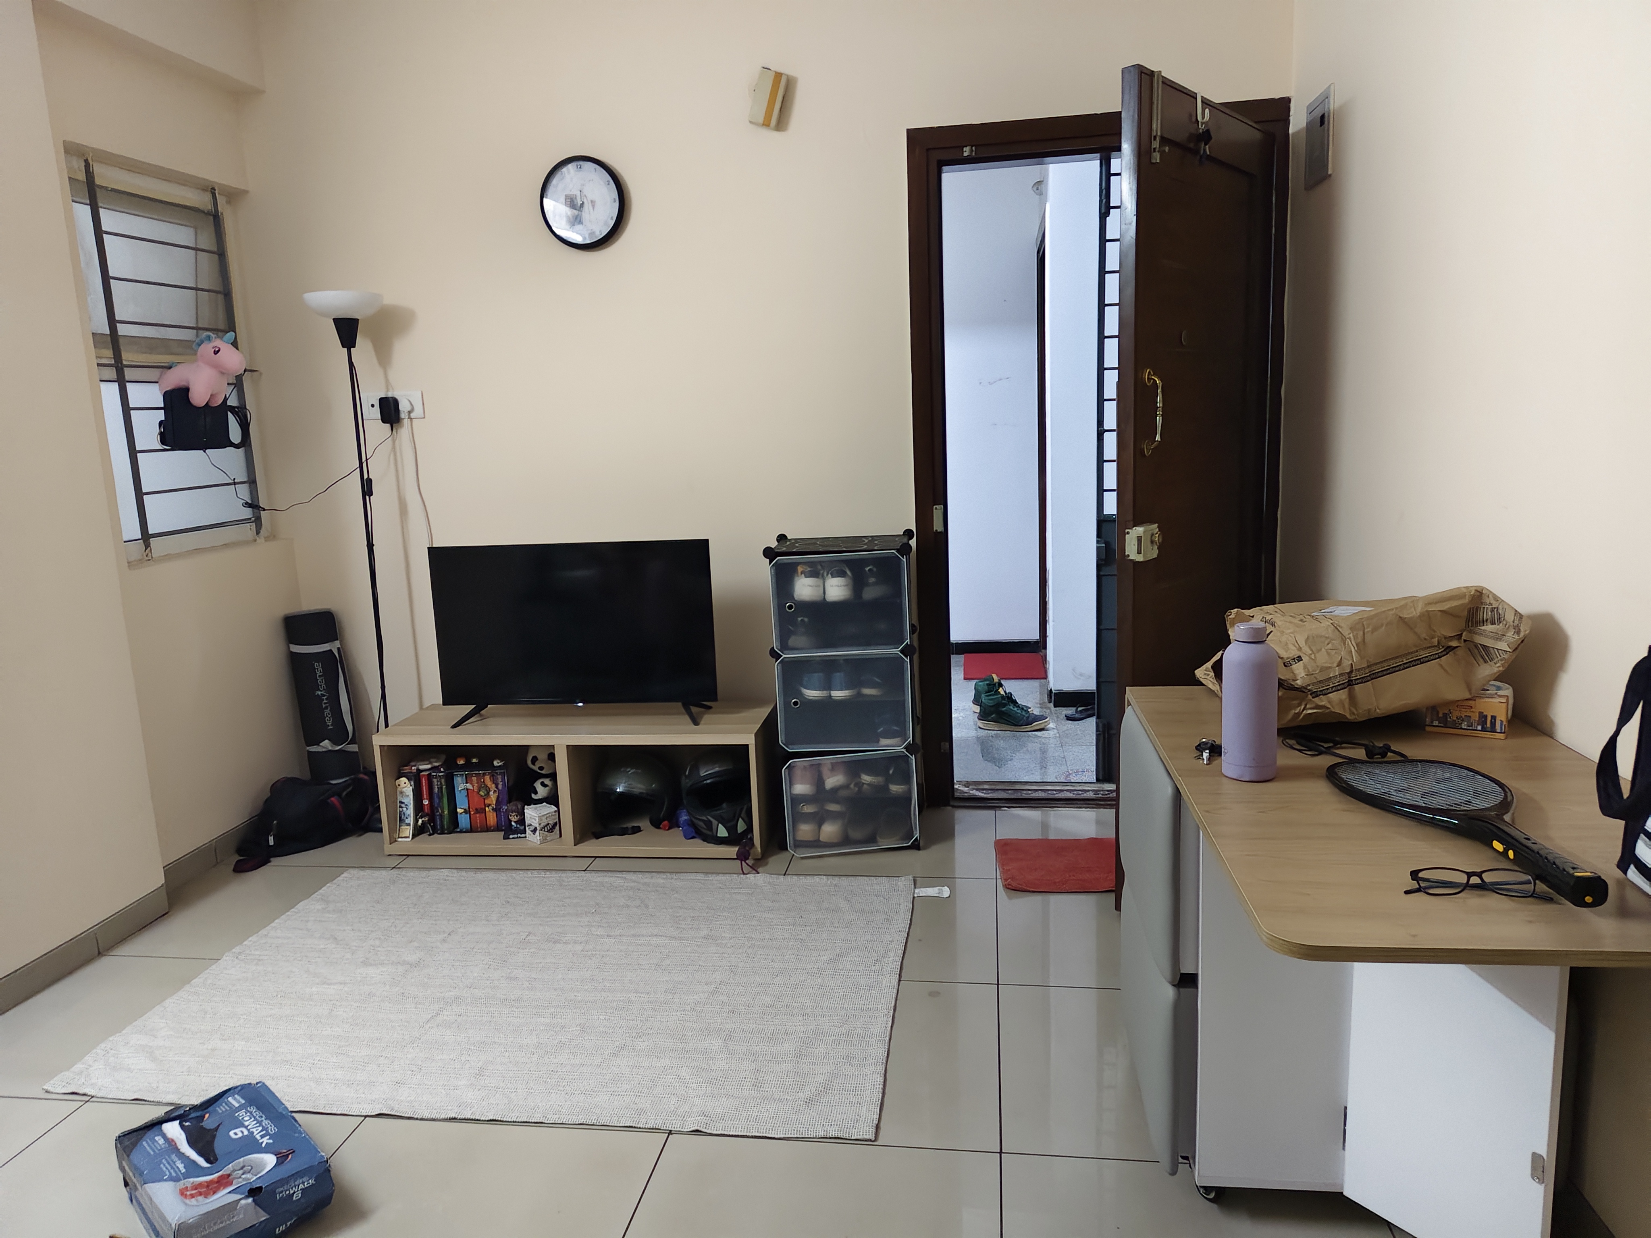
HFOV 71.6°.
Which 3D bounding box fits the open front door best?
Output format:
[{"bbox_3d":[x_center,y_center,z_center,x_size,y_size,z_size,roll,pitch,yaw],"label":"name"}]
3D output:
[{"bbox_3d":[1.018,-0.321,3.132,0.045,2.045,0.936,6,13,38],"label":"open front door"}]

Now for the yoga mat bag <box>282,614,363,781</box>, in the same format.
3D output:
[{"bbox_3d":[-1.697,0.342,3.901,0.175,0.712,0.175,-8,4,-10],"label":"yoga mat bag"}]

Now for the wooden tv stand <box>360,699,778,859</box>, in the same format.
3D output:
[{"bbox_3d":[-0.762,0.504,3.622,1.185,0.384,0.353,-1,10,8],"label":"wooden tv stand"}]

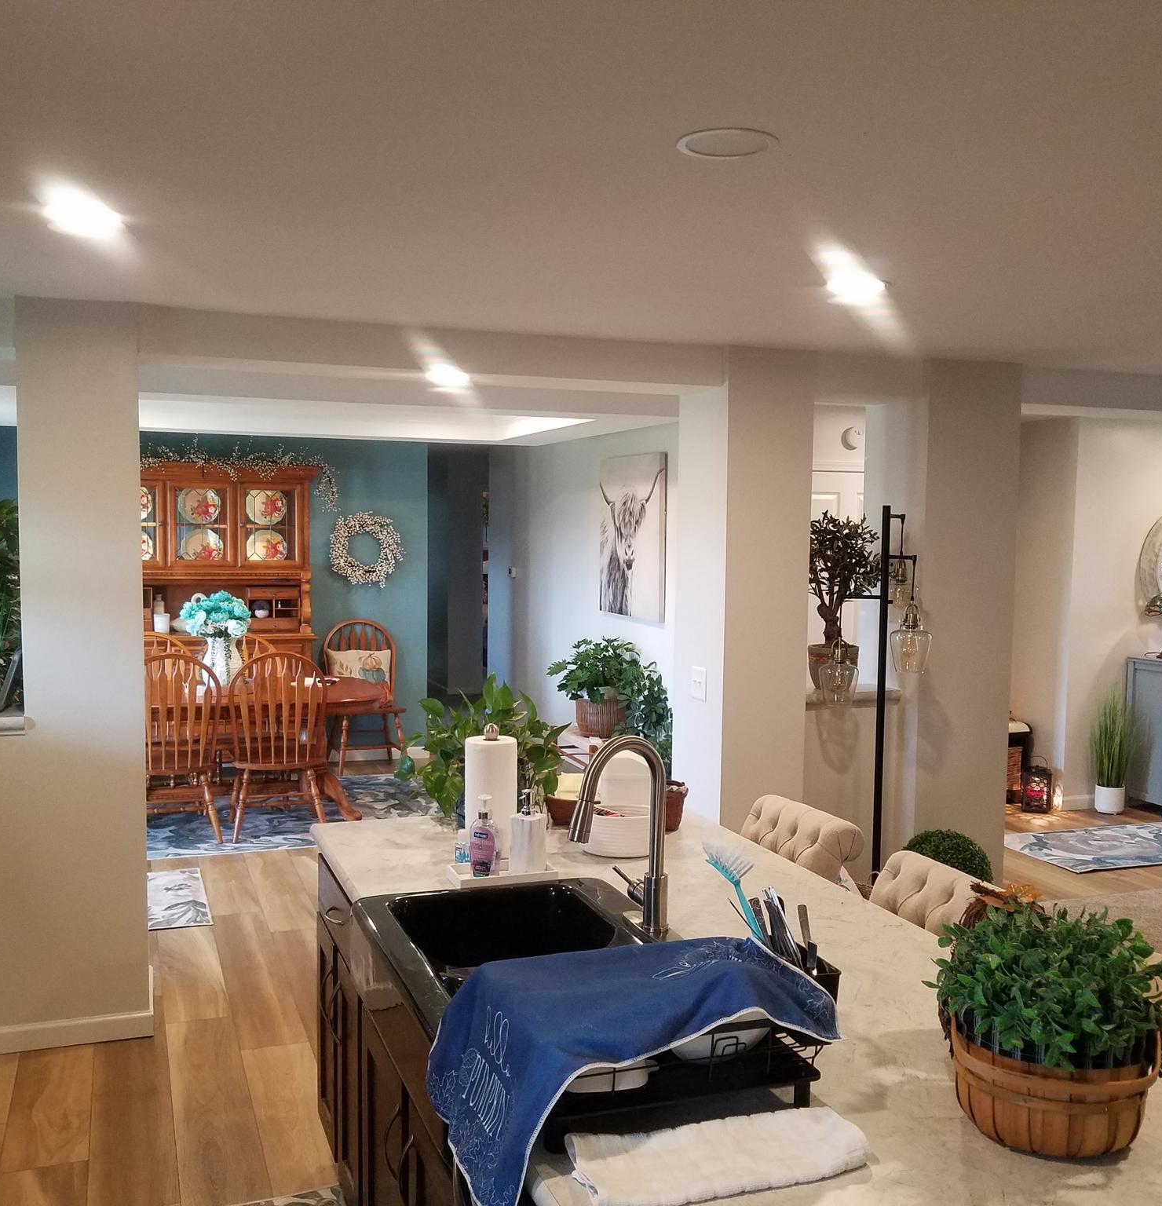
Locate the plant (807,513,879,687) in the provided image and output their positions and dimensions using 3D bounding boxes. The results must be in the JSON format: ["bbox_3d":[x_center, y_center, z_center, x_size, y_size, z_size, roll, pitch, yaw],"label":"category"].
[{"bbox_3d":[1.091,-0.016,5.147,0.460,0.770,0.440,-1,4,-20],"label":"plant"}]

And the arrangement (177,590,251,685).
[{"bbox_3d":[-2.296,0.222,7.562,0.460,0.579,0.440,-1,4,-20],"label":"arrangement"}]

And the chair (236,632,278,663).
[{"bbox_3d":[-2.075,0.720,7.468,0.520,1.040,0.550,-1,4,-20],"label":"chair"}]

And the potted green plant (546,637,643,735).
[{"bbox_3d":[0.123,0.474,7.229,0.560,0.600,0.520,-1,4,-20],"label":"potted green plant"}]

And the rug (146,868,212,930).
[{"bbox_3d":[-2.288,1.359,5.431,1.150,0.012,0.880,-1,4,-20],"label":"rug"}]

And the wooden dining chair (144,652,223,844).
[{"bbox_3d":[-2.294,0.794,6.755,0.540,1.055,0.570,-1,4,-23],"label":"wooden dining chair"}]

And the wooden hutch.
[{"bbox_3d":[-2.647,0.132,8.420,1.560,2.170,0.480,-1,4,-20],"label":"wooden hutch"}]

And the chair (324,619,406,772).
[{"bbox_3d":[-1.553,0.678,8.811,0.540,1.055,0.570,0,4,-17],"label":"chair"}]

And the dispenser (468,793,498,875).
[{"bbox_3d":[-0.223,0.542,2.836,0.066,0.192,0.045,2,4,16],"label":"dispenser"}]

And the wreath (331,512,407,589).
[{"bbox_3d":[-1.519,-0.390,8.680,0.560,0.560,0.120,-1,4,-20],"label":"wreath"}]

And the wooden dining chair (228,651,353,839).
[{"bbox_3d":[-1.751,0.787,6.958,0.540,1.055,0.570,-1,4,-20],"label":"wooden dining chair"}]

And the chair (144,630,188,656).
[{"bbox_3d":[-2.714,0.730,7.749,0.540,1.055,0.570,-1,4,-20],"label":"chair"}]

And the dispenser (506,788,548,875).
[{"bbox_3d":[-0.126,0.551,2.914,0.064,0.214,0.064,3,4,38],"label":"dispenser"}]

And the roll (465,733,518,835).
[{"bbox_3d":[-0.229,0.501,3.096,0.132,0.286,0.132,1,3,0],"label":"roll"}]

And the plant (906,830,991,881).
[{"bbox_3d":[1.415,1.174,4.732,0.390,0.580,0.390,-1,4,-20],"label":"plant"}]

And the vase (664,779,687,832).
[{"bbox_3d":[0.224,0.576,3.437,0.155,0.120,0.155,-1,4,-20],"label":"vase"}]

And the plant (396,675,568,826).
[{"bbox_3d":[-0.268,0.411,3.349,0.470,0.415,0.420,-1,4,-20],"label":"plant"}]

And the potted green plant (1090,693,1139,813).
[{"bbox_3d":[3.275,0.917,7.443,0.280,0.770,0.270,-1,4,-20],"label":"potted green plant"}]

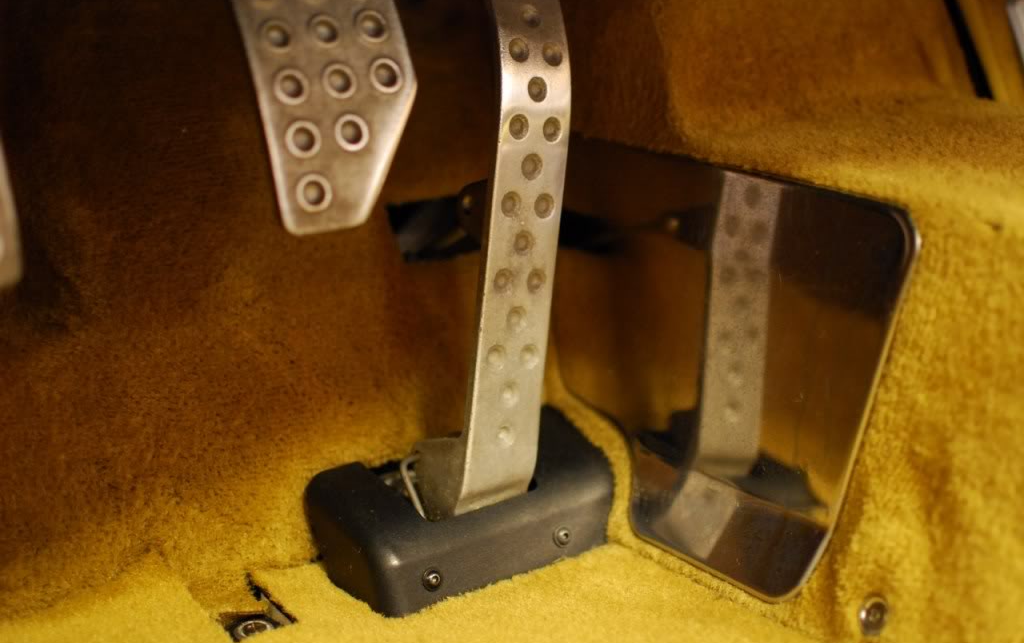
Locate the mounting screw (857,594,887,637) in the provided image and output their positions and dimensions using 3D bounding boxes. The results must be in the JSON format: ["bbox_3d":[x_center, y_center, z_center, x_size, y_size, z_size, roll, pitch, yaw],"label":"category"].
[{"bbox_3d":[0.151,0.123,0.618,0.007,0.017,0.017,15,3,-37],"label":"mounting screw"}]

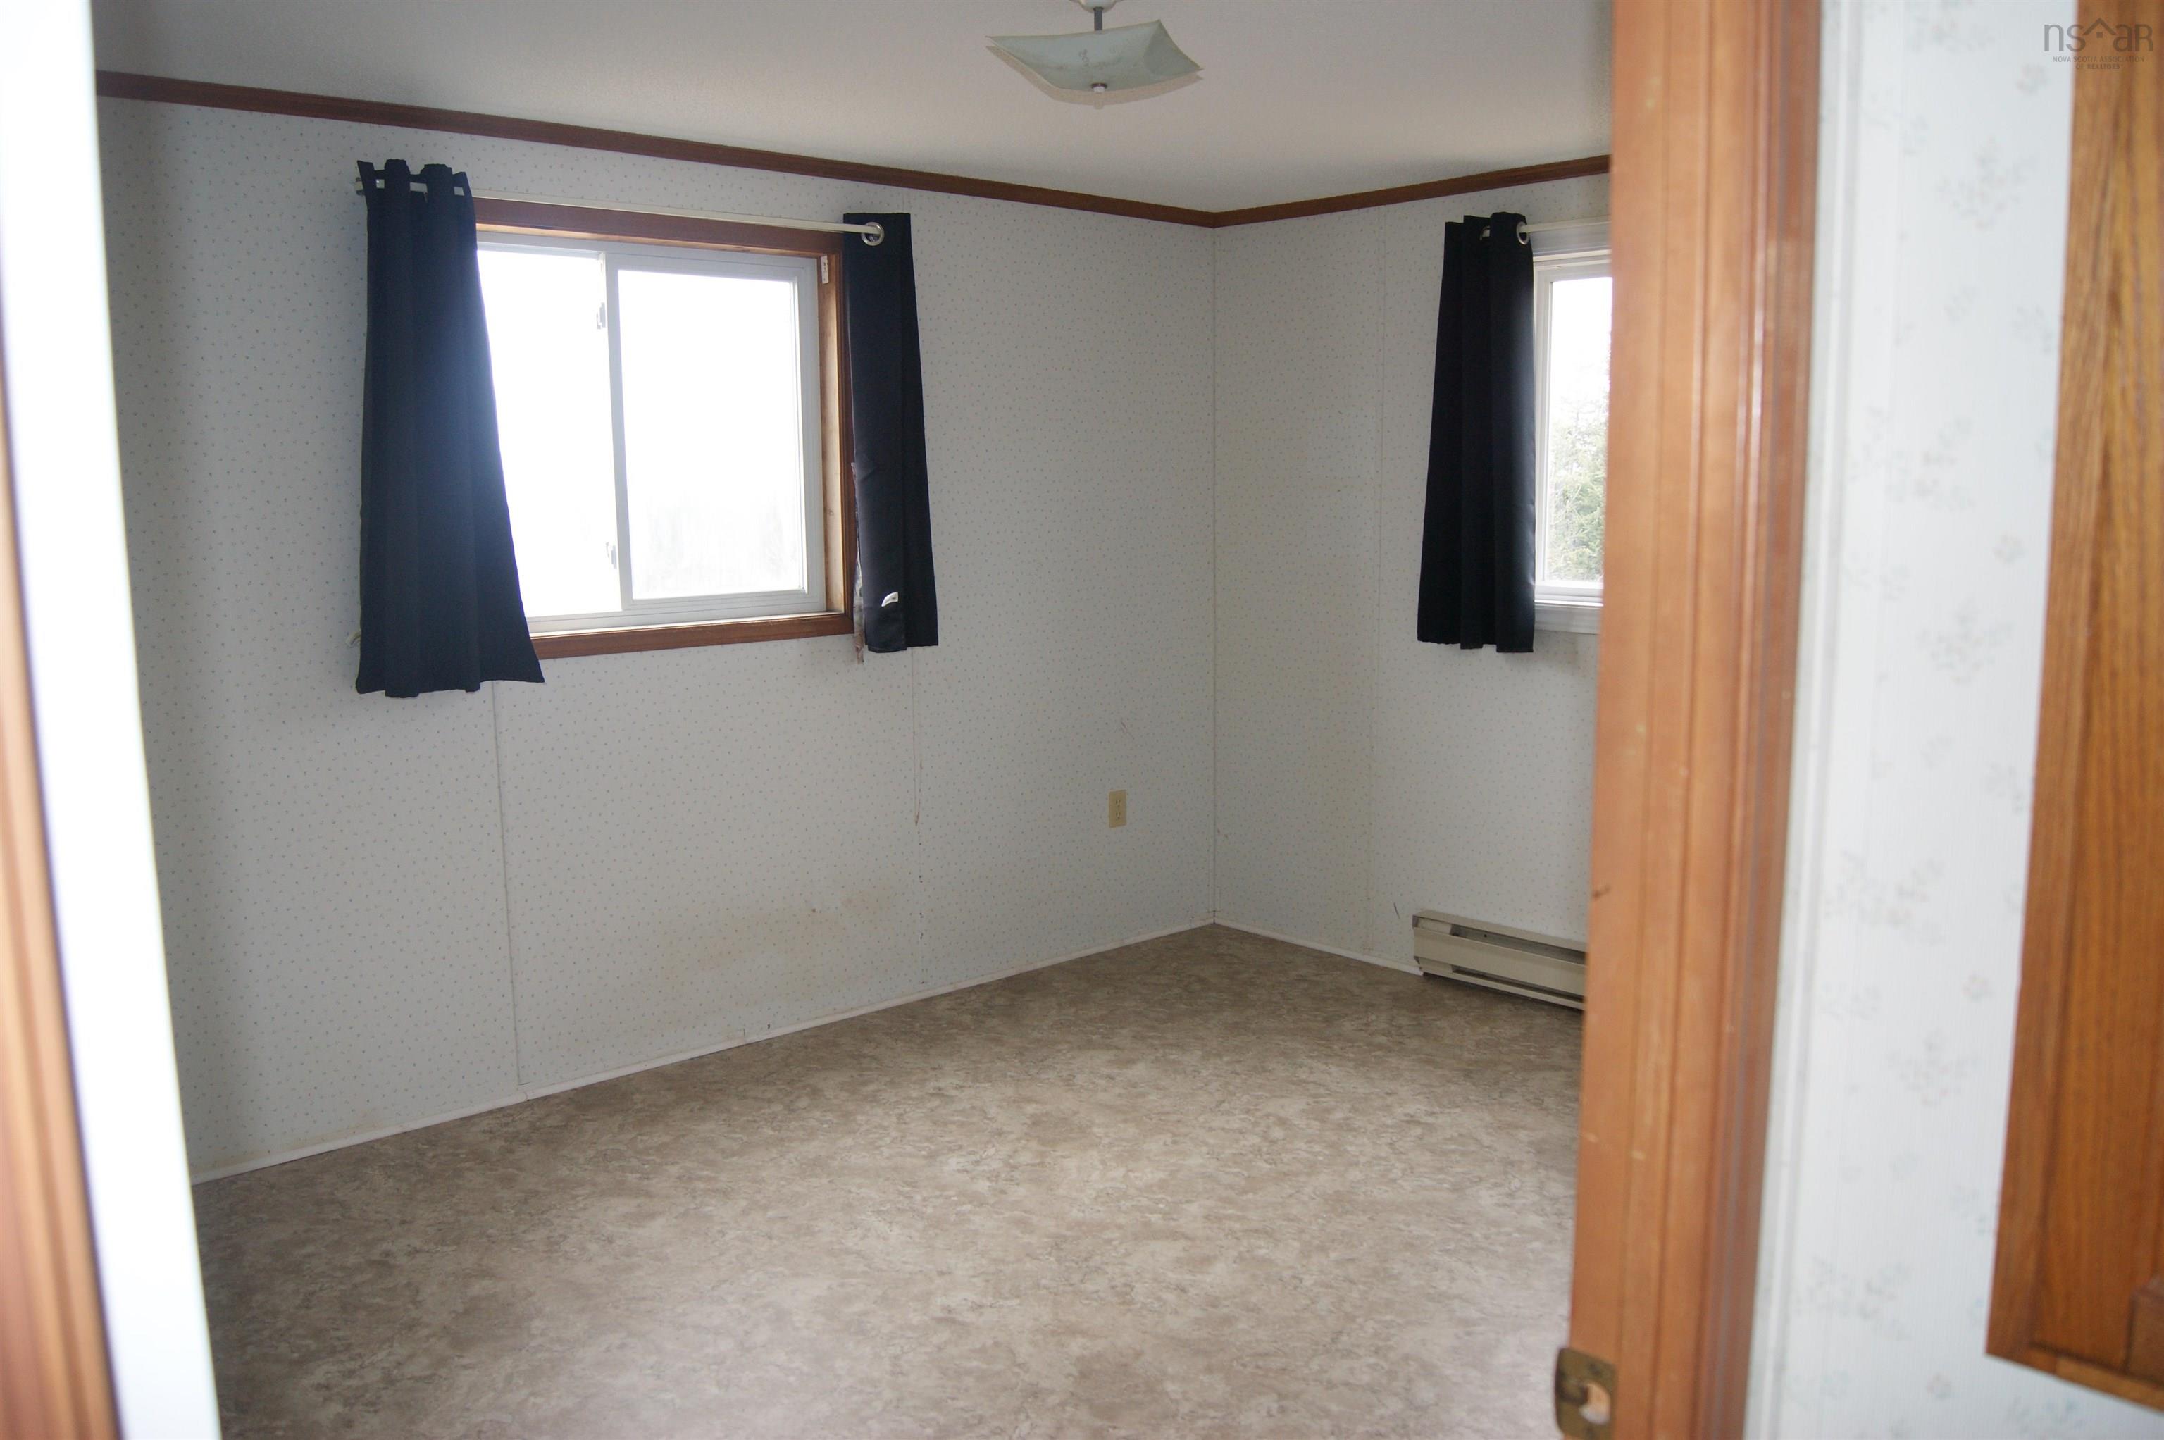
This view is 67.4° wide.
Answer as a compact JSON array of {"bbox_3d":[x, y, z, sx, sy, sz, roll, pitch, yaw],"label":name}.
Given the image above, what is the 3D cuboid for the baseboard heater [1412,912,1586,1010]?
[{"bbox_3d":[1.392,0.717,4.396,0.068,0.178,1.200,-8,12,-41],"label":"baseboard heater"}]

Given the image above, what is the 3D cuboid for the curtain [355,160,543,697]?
[{"bbox_3d":[-1.391,-0.635,3.586,0.400,1.150,0.100,-8,12,-41],"label":"curtain"}]

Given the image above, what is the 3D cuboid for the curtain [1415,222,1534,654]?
[{"bbox_3d":[1.086,-0.781,4.448,0.100,1.165,0.360,-8,12,-41],"label":"curtain"}]

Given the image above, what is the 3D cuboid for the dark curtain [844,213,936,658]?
[{"bbox_3d":[-0.501,-0.767,4.373,0.270,1.160,0.100,-8,12,-41],"label":"dark curtain"}]

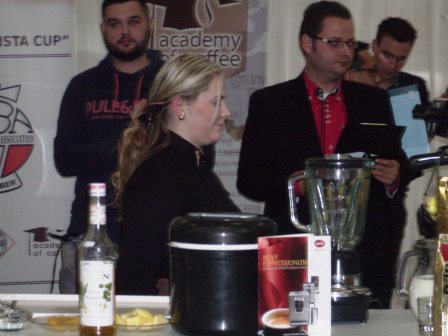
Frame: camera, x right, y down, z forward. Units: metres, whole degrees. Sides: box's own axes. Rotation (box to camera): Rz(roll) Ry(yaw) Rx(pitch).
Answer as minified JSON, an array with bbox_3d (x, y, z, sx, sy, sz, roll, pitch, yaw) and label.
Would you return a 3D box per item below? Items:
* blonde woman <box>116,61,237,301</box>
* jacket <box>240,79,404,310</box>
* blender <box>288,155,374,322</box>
[{"bbox_3d":[-0.100,0.455,3.750,0.400,1.490,0.450,0,1,20],"label":"blonde woman"},{"bbox_3d":[0.310,0.075,4.600,0.540,0.750,0.320,0,1,-13],"label":"jacket"},{"bbox_3d":[0.246,0.156,3.380,0.200,0.375,0.190,0,1,14],"label":"blender"}]

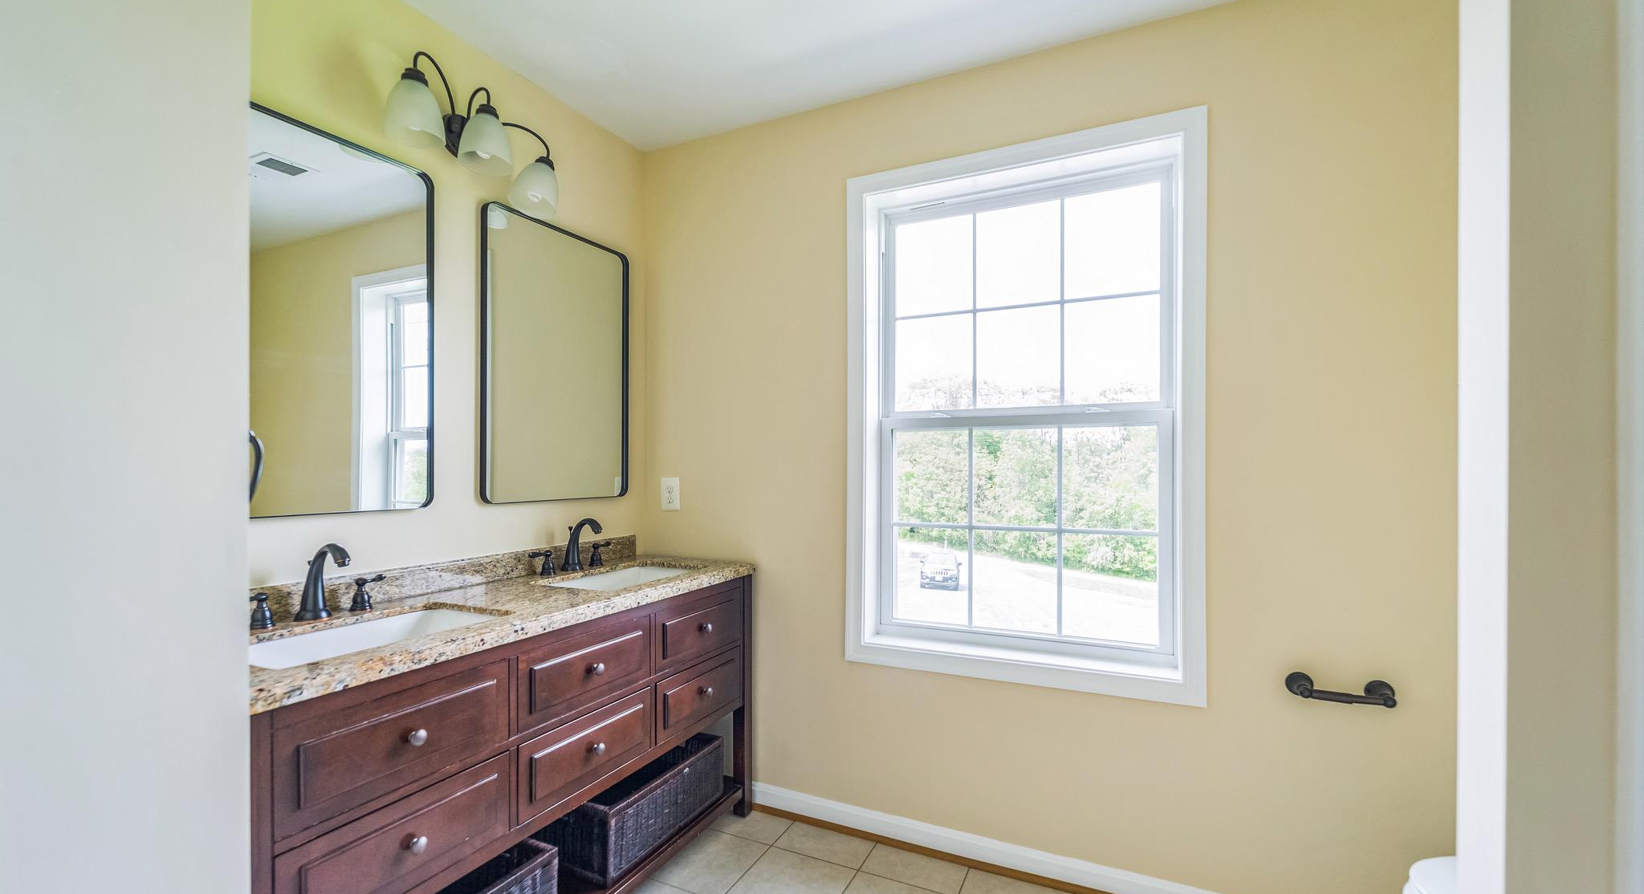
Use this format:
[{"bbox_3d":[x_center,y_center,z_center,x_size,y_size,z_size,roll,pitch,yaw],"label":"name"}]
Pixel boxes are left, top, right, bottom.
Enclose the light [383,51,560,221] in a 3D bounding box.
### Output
[{"bbox_3d":[-0.947,-0.858,1.766,0.230,0.235,0.525,-1,-1,25],"label":"light"}]

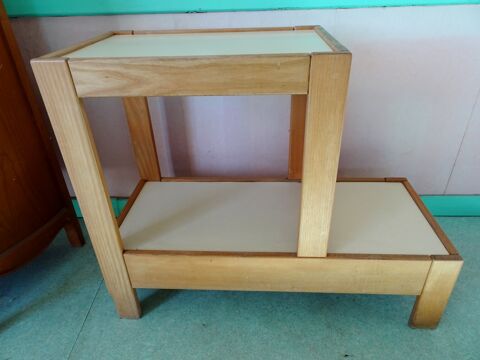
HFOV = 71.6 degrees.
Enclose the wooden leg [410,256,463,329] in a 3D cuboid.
[{"bbox_3d":[0.473,0.279,0.814,0.065,0.240,0.021,0,31,5],"label":"wooden leg"}]

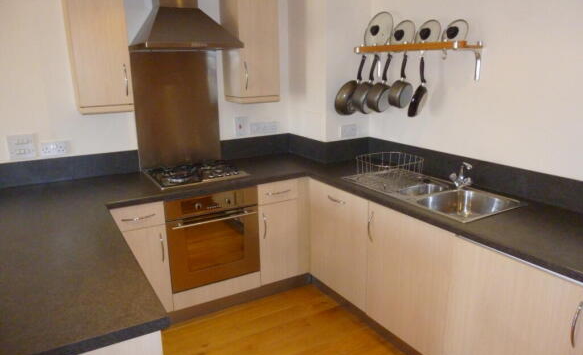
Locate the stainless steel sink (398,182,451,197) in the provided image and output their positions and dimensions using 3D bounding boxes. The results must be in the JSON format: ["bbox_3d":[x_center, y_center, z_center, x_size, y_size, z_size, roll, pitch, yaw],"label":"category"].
[{"bbox_3d":[0.770,0.126,2.468,0.310,0.120,0.165,-9,17,-29],"label":"stainless steel sink"}]

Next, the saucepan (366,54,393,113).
[{"bbox_3d":[0.605,-0.599,2.694,0.178,0.369,0.095,-13,36,-40],"label":"saucepan"}]

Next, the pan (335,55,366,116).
[{"bbox_3d":[0.443,-0.620,2.899,0.256,0.433,0.065,-9,35,-29],"label":"pan"}]

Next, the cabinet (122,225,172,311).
[{"bbox_3d":[-1.008,0.510,2.704,0.300,0.583,0.580,-9,17,-29],"label":"cabinet"}]

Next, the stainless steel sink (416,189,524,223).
[{"bbox_3d":[0.912,0.210,2.229,0.460,0.170,0.380,-9,17,-29],"label":"stainless steel sink"}]

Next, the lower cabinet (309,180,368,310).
[{"bbox_3d":[0.538,0.373,2.877,0.570,0.715,0.610,-9,17,-29],"label":"lower cabinet"}]

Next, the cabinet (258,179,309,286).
[{"bbox_3d":[-0.200,0.311,3.149,0.382,0.719,0.580,-9,17,-29],"label":"cabinet"}]

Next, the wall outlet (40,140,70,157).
[{"bbox_3d":[-1.492,-0.174,2.648,0.142,0.086,0.013,-9,17,-29],"label":"wall outlet"}]

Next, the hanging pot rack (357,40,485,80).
[{"bbox_3d":[0.746,-0.709,2.600,0.204,0.205,0.925,-9,17,-29],"label":"hanging pot rack"}]

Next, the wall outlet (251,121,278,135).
[{"bbox_3d":[-0.213,-0.390,3.366,0.230,0.084,0.013,-9,17,-29],"label":"wall outlet"}]

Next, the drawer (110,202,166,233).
[{"bbox_3d":[-0.990,0.172,2.574,0.300,0.134,0.490,-9,17,-29],"label":"drawer"}]

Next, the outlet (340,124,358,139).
[{"bbox_3d":[0.425,-0.336,3.089,0.146,0.091,0.012,-9,17,-29],"label":"outlet"}]

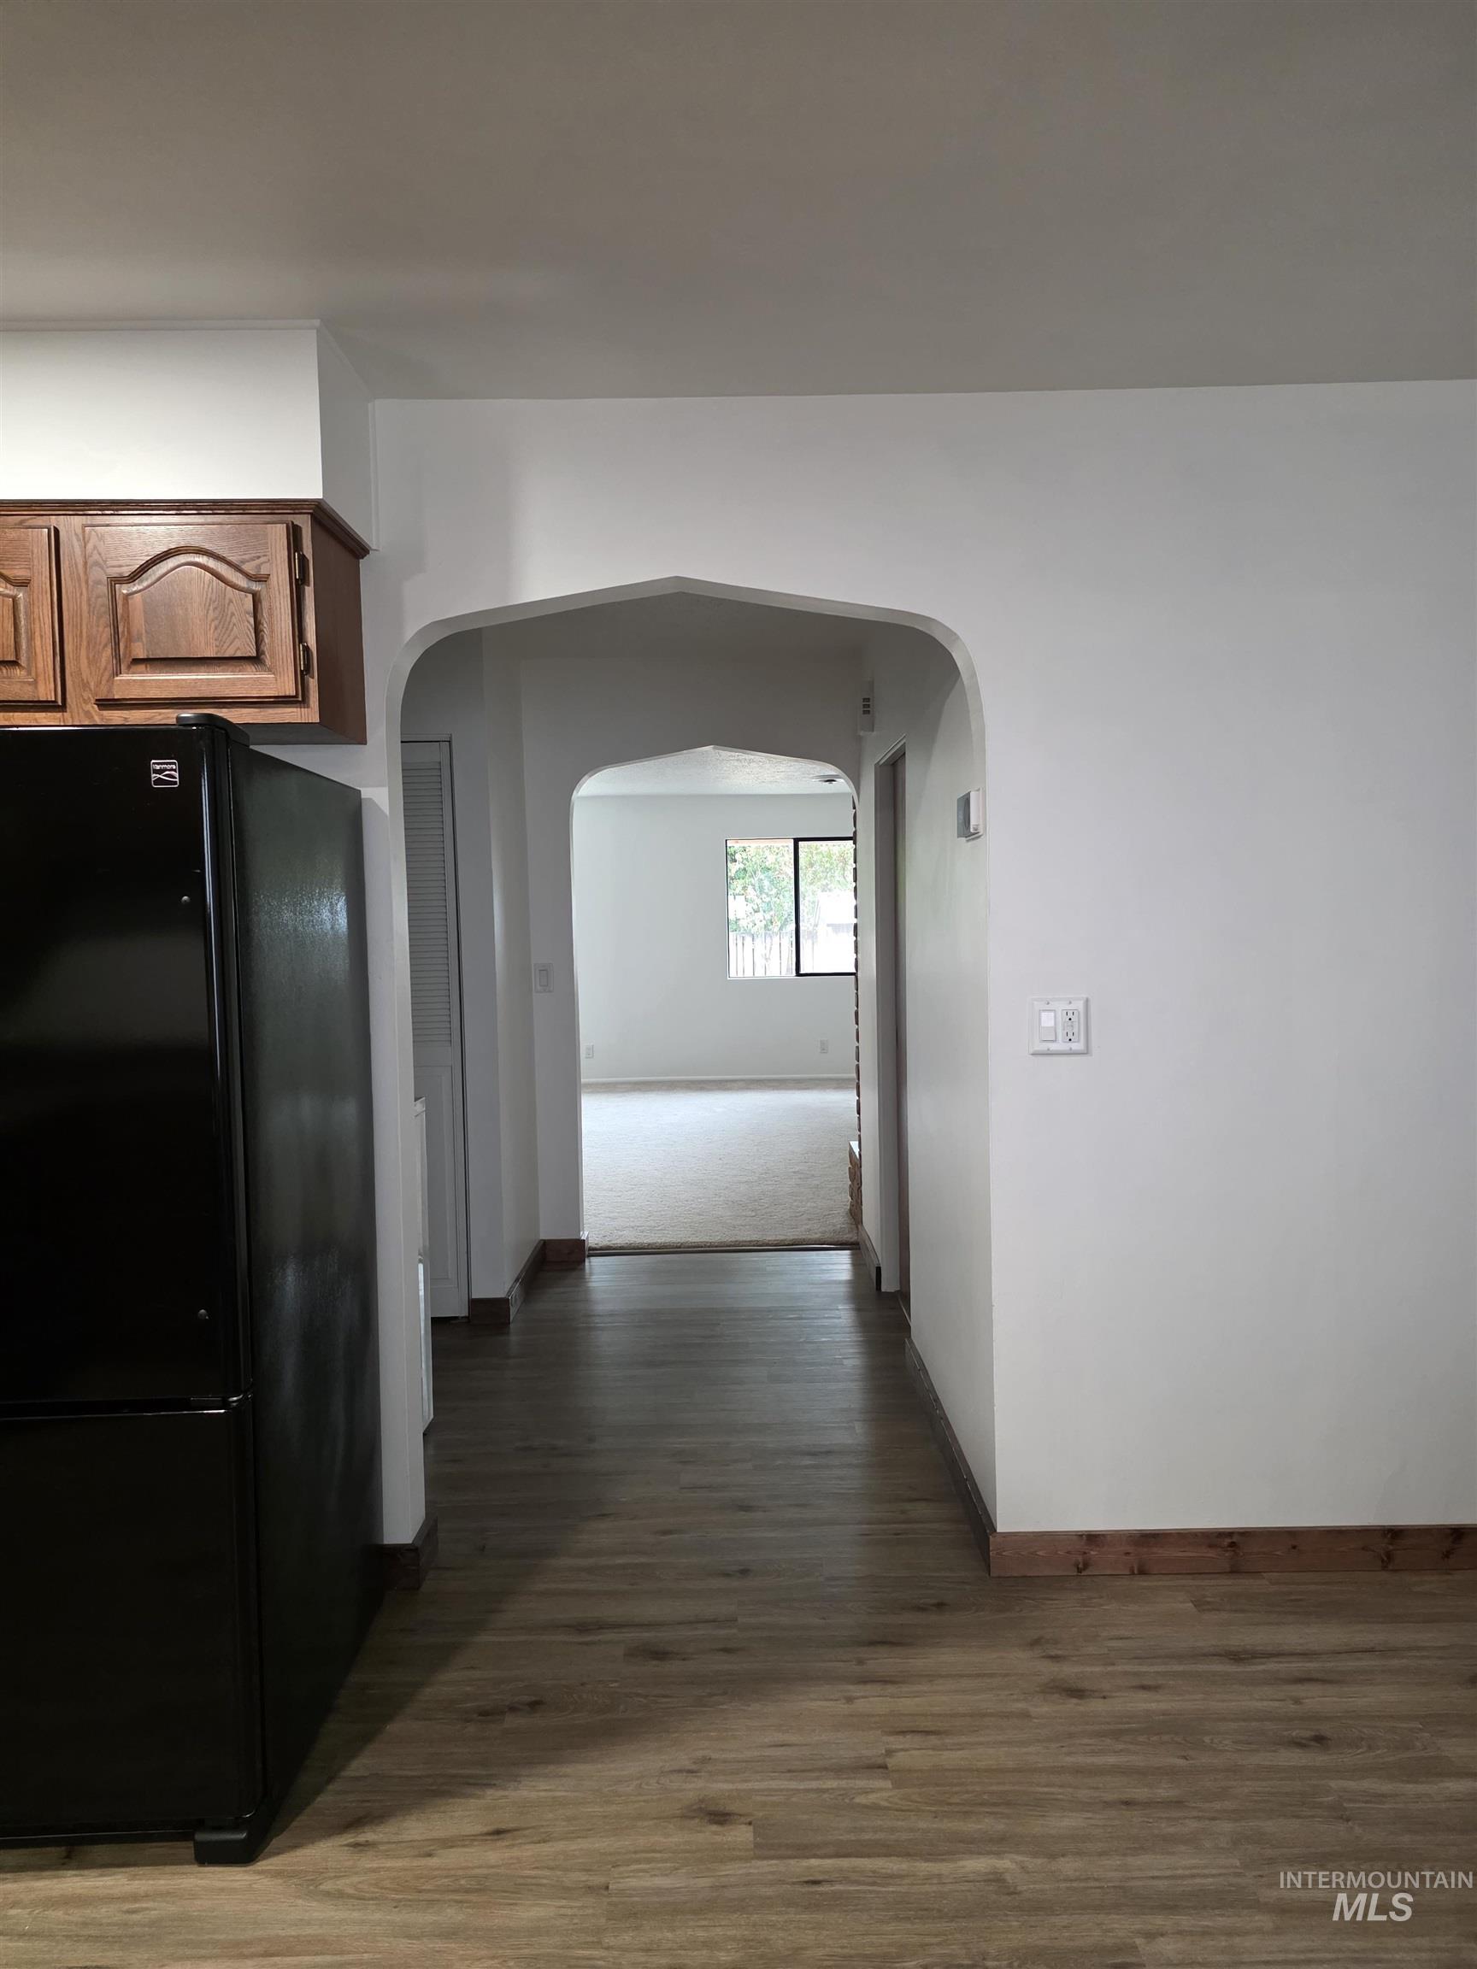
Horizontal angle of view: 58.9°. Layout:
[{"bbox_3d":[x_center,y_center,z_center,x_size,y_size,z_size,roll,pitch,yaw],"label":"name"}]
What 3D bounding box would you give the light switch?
[{"bbox_3d":[0.662,0.087,2.697,0.119,0.120,0.012,-1,3,0],"label":"light switch"}]

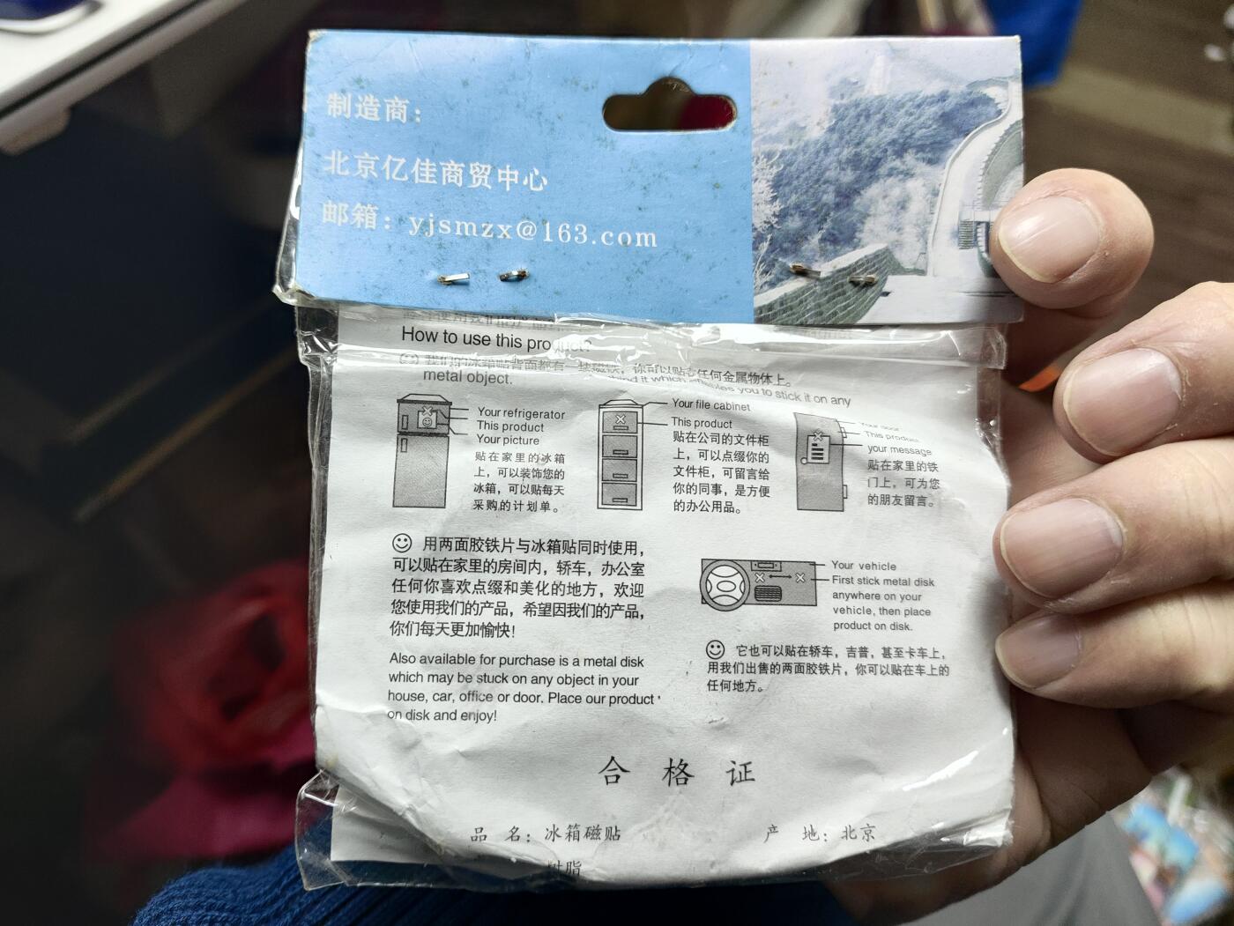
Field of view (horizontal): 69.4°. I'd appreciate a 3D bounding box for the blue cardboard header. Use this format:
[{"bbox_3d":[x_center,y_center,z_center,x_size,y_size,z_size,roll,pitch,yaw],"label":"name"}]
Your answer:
[{"bbox_3d":[0.005,-0.043,0.133,0.107,0.006,0.042,2,86,3],"label":"blue cardboard header"}]

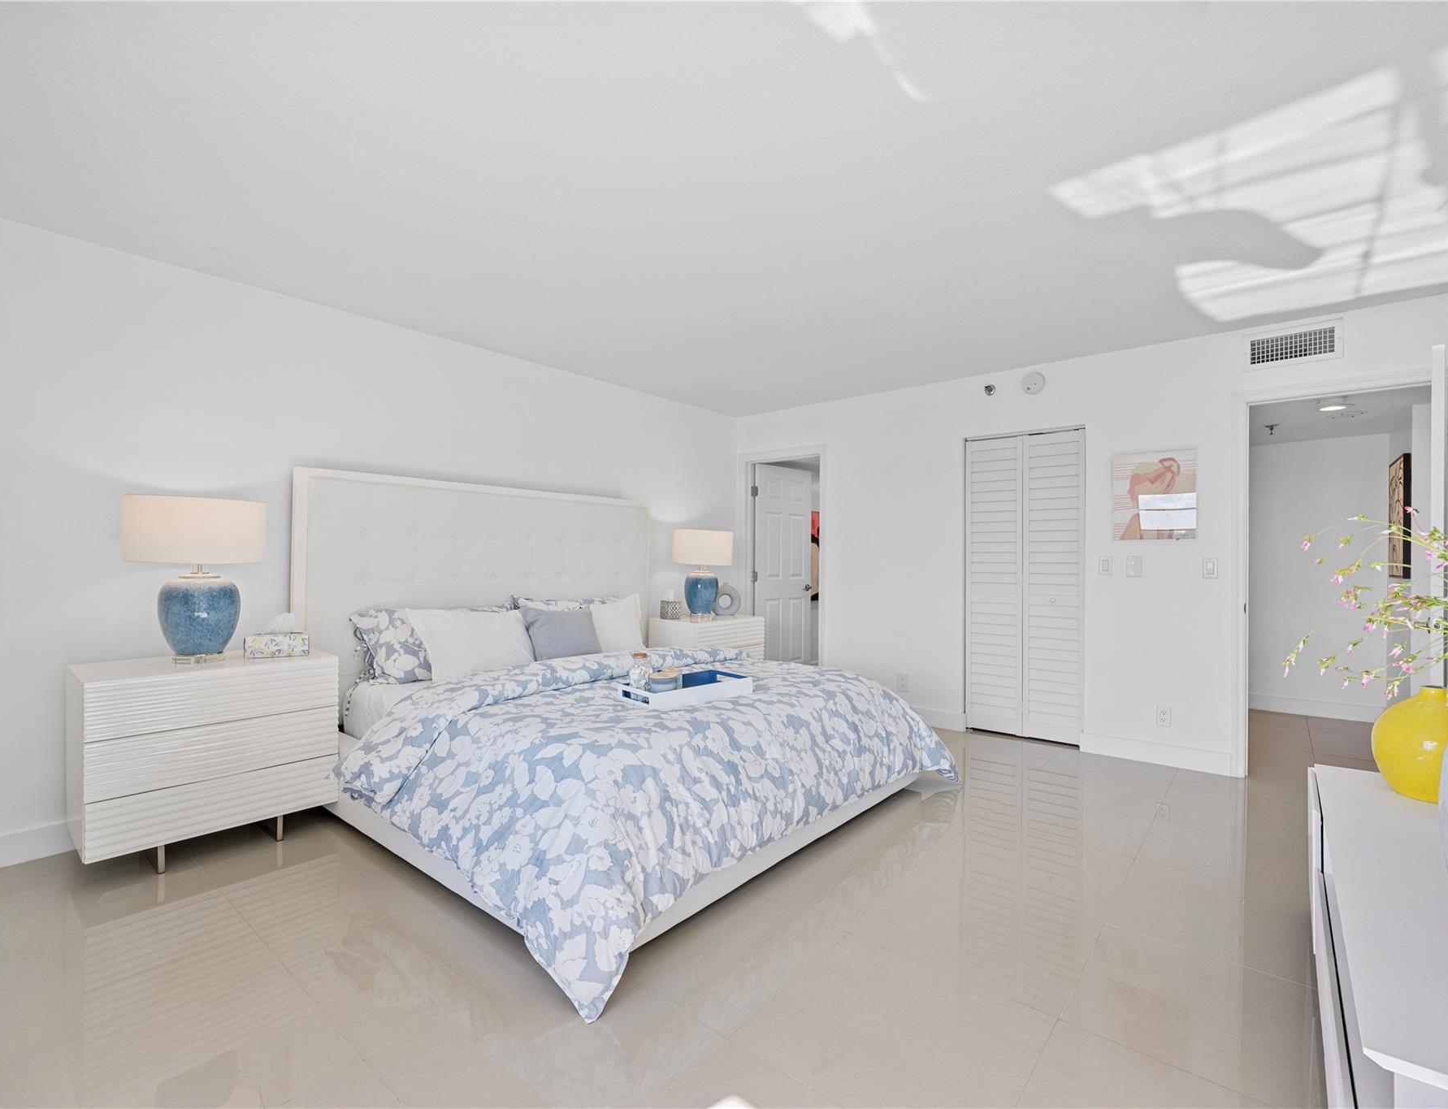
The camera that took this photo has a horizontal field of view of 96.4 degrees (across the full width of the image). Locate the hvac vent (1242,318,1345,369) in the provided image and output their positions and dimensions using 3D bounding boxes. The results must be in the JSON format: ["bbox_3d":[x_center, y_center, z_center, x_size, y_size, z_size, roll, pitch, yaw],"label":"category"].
[{"bbox_3d":[2.981,-1.097,3.394,0.391,0.192,0.025,0,0,40],"label":"hvac vent"}]

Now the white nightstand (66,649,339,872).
[{"bbox_3d":[-2.153,0.820,2.705,0.562,0.749,0.797,0,0,40],"label":"white nightstand"}]

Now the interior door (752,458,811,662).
[{"bbox_3d":[0.554,0.204,6.081,0.757,2.036,0.038,1,0,-41],"label":"interior door"}]

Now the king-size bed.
[{"bbox_3d":[-0.487,0.403,3.284,2.337,1.615,2.387,0,0,40],"label":"king-size bed"}]

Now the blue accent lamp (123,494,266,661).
[{"bbox_3d":[-2.184,0.115,2.683,0.451,0.662,0.451,0,0,40],"label":"blue accent lamp"}]

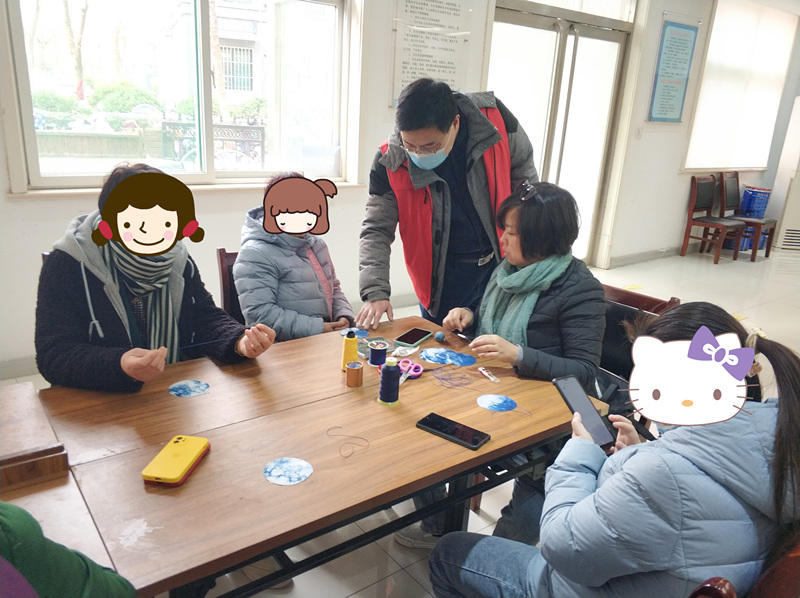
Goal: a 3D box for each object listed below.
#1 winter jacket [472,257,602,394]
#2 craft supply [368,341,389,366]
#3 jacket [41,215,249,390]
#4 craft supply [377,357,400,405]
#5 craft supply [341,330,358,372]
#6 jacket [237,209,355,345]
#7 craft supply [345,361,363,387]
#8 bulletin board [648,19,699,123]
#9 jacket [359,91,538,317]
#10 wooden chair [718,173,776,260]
[{"bbox_3d":[0.457,0.133,2.025,0.410,0.580,0.510,-10,21,-36],"label":"winter jacket"},{"bbox_3d":[-0.062,0.160,1.811,0.061,0.059,0.061,3,17,0],"label":"craft supply"},{"bbox_3d":[-0.732,0.098,1.790,0.560,0.660,0.560,-12,23,-41],"label":"jacket"},{"bbox_3d":[-0.024,0.206,1.567,0.059,0.117,0.059,3,17,0],"label":"craft supply"},{"bbox_3d":[-0.138,0.146,1.756,0.052,0.111,0.052,3,17,0],"label":"craft supply"},{"bbox_3d":[-0.363,-0.016,2.166,0.420,0.620,0.490,14,20,33],"label":"jacket"},{"bbox_3d":[-0.121,0.206,1.693,0.046,0.052,0.046,3,17,-1],"label":"craft supply"},{"bbox_3d":[2.714,-2.225,6.181,0.600,0.910,0.020,-10,22,-36],"label":"bulletin board"},{"bbox_3d":[0.200,-0.337,2.333,0.650,0.830,0.500,6,18,10],"label":"jacket"},{"bbox_3d":[4.055,-0.964,7.256,0.470,0.930,0.530,-10,22,-36],"label":"wooden chair"}]

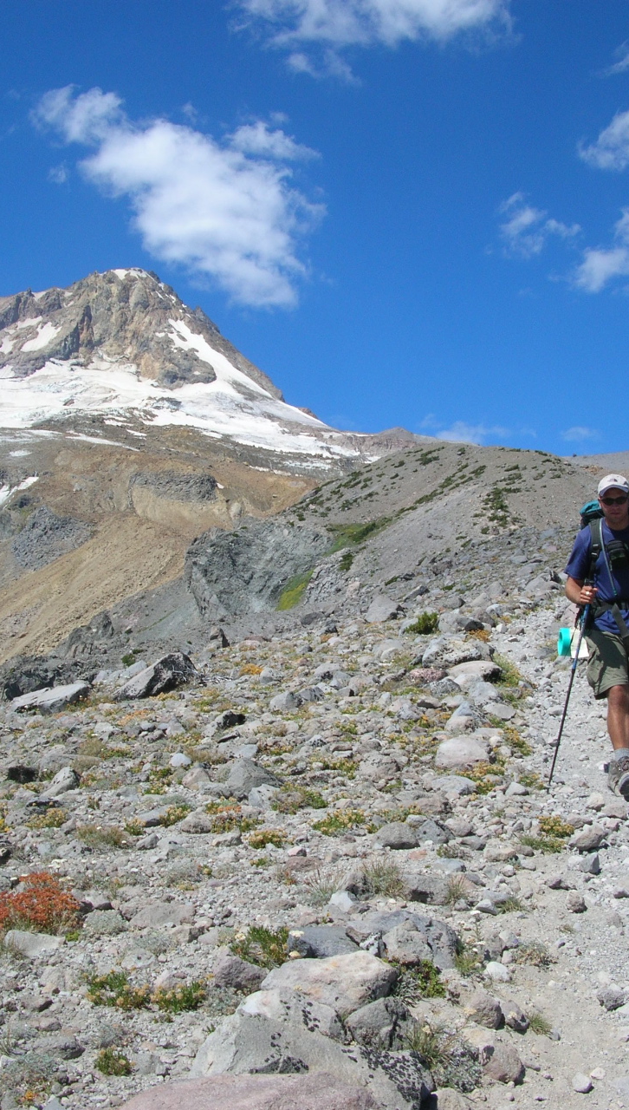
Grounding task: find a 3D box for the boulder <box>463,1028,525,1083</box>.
[{"bbox_3d":[0.502,1.413,3.162,0.173,0.129,0.156,-1,-6,9],"label":"boulder"}]

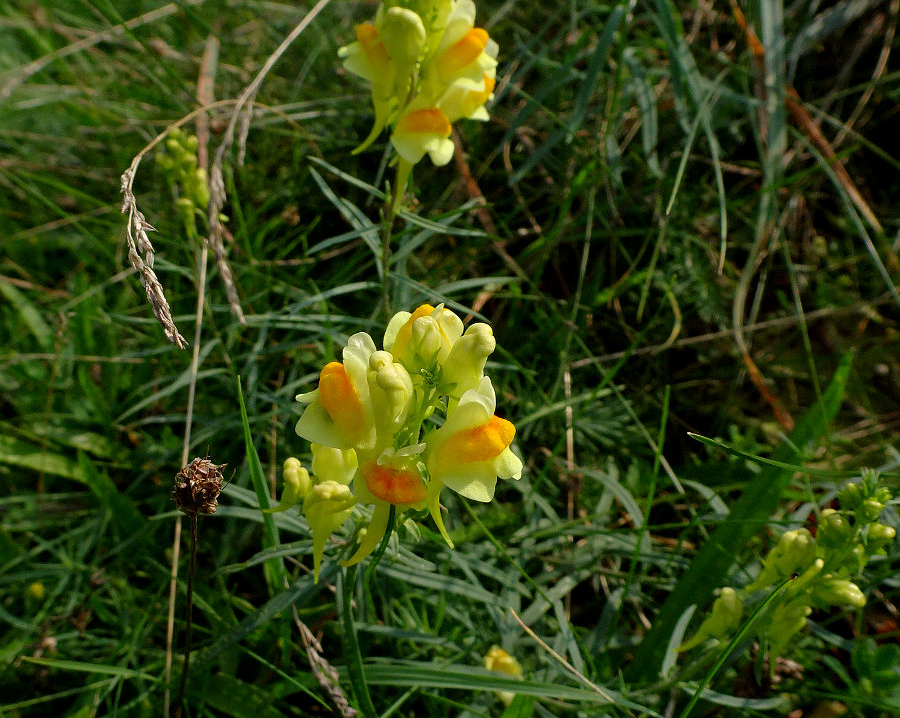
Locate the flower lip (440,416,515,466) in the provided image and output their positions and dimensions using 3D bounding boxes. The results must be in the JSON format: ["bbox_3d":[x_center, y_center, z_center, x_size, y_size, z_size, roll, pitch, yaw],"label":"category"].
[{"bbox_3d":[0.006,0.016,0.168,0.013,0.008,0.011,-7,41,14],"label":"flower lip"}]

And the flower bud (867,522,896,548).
[{"bbox_3d":[0.117,0.048,0.226,0.009,0.006,0.006,-13,42,27],"label":"flower bud"}]

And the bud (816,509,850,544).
[{"bbox_3d":[0.086,0.037,0.186,0.007,0.008,0.007,14,27,-4],"label":"bud"}]

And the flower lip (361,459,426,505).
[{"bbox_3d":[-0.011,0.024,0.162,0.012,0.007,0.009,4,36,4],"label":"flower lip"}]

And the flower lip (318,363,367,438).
[{"bbox_3d":[-0.019,0.007,0.150,0.008,0.013,0.007,13,37,34],"label":"flower lip"}]

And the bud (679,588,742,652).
[{"bbox_3d":[0.058,0.058,0.186,0.009,0.018,0.009,41,18,-11],"label":"bud"}]

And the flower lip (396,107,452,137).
[{"bbox_3d":[-0.006,-0.057,0.200,0.013,0.006,0.008,-17,39,-18],"label":"flower lip"}]

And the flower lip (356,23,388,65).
[{"bbox_3d":[-0.019,-0.077,0.203,0.009,0.007,0.009,12,39,-18],"label":"flower lip"}]

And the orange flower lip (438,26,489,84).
[{"bbox_3d":[0.003,-0.074,0.201,0.010,0.012,0.009,-16,37,-33],"label":"orange flower lip"}]

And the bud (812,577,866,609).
[{"bbox_3d":[0.103,0.062,0.220,0.014,0.007,0.007,12,44,15],"label":"bud"}]

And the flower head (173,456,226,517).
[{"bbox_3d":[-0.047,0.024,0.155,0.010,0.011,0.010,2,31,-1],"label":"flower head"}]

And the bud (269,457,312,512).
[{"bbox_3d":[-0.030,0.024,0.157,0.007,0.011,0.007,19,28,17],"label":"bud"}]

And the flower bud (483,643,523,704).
[{"bbox_3d":[0.016,0.095,0.250,0.011,0.017,0.011,-7,30,6],"label":"flower bud"}]

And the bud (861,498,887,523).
[{"bbox_3d":[0.116,0.041,0.228,0.006,0.007,0.006,19,40,-16],"label":"bud"}]

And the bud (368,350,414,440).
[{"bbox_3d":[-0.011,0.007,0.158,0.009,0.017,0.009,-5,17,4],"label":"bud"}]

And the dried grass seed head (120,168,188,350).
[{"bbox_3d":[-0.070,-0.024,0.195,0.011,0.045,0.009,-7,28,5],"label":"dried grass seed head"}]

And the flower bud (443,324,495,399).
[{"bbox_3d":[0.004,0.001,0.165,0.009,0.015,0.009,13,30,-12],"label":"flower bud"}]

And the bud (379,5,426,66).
[{"bbox_3d":[-0.011,-0.077,0.199,0.011,0.015,0.010,3,30,5],"label":"bud"}]

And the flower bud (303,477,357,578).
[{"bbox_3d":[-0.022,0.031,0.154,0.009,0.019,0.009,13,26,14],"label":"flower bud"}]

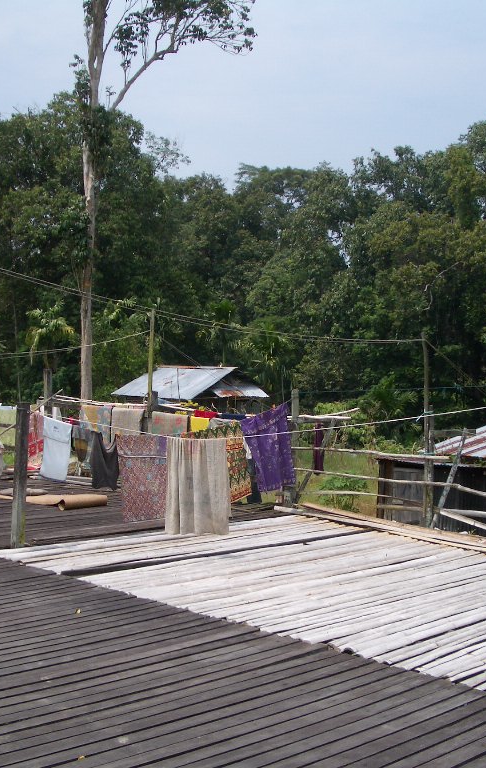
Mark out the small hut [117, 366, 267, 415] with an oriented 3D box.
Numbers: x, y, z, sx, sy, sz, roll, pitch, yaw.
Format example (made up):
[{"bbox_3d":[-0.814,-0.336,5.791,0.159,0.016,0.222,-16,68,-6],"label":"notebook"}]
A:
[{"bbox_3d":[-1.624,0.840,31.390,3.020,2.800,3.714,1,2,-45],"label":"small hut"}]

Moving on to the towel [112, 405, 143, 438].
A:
[{"bbox_3d":[-1.773,0.716,15.884,0.080,0.660,0.775,1,2,-45],"label":"towel"}]

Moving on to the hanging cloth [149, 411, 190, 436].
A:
[{"bbox_3d":[-1.072,0.745,15.171,0.080,0.620,0.819,1,2,-45],"label":"hanging cloth"}]

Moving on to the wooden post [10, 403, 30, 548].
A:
[{"bbox_3d":[-2.237,0.922,10.341,0.095,1.448,0.095,3,1,-45],"label":"wooden post"}]

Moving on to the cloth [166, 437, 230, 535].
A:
[{"bbox_3d":[-0.450,1.014,10.293,0.631,0.961,0.100,2,1,0],"label":"cloth"}]

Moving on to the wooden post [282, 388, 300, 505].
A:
[{"bbox_3d":[0.664,0.864,14.178,0.080,1.579,0.080,2,2,-45],"label":"wooden post"}]

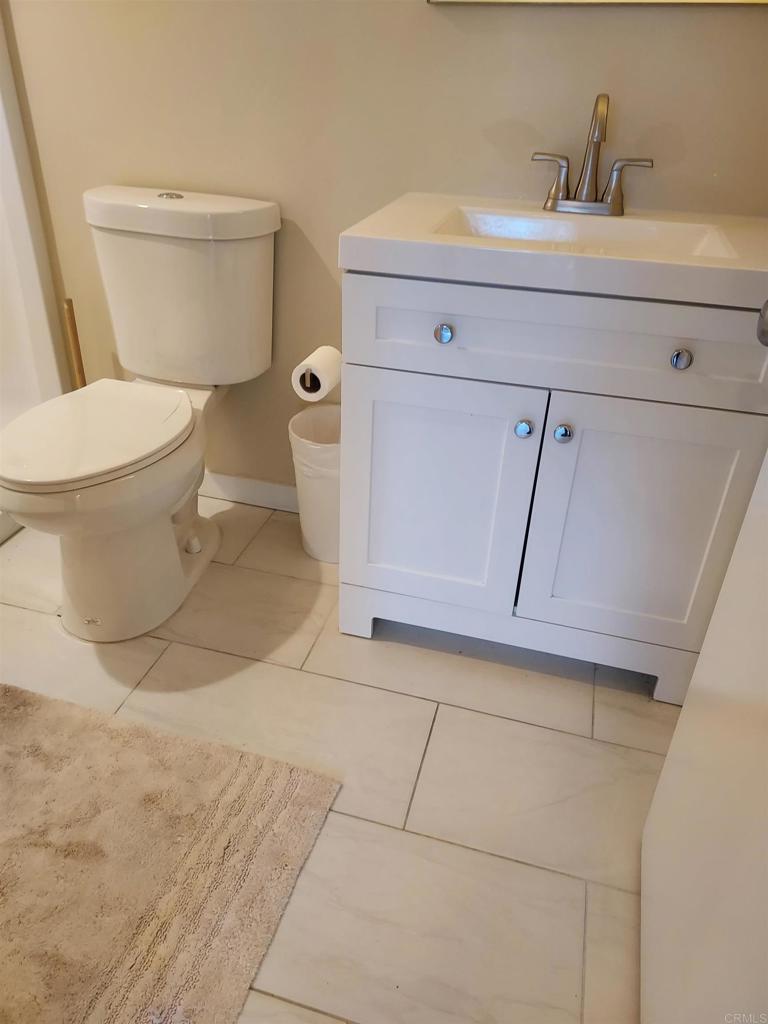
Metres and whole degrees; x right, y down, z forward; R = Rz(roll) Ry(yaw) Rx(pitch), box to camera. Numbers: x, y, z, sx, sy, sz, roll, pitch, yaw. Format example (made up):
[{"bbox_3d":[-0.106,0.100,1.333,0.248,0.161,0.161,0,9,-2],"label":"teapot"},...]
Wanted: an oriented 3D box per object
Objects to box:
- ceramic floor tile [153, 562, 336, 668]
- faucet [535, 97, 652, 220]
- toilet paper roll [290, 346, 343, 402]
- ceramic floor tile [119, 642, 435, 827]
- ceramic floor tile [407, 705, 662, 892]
[{"bbox_3d":[-0.433,0.220,1.716,0.610,0.010,0.302,10,34,12],"label":"ceramic floor tile"},{"bbox_3d":[0.391,-0.665,1.331,0.228,0.203,0.140,10,34,12],"label":"faucet"},{"bbox_3d":[-0.128,-0.274,1.402,0.078,0.078,0.100,10,34,12],"label":"toilet paper roll"},{"bbox_3d":[-0.221,0.424,1.408,0.610,0.010,0.302,10,34,12],"label":"ceramic floor tile"},{"bbox_3d":[0.368,0.525,1.276,0.610,0.010,0.302,10,34,12],"label":"ceramic floor tile"}]

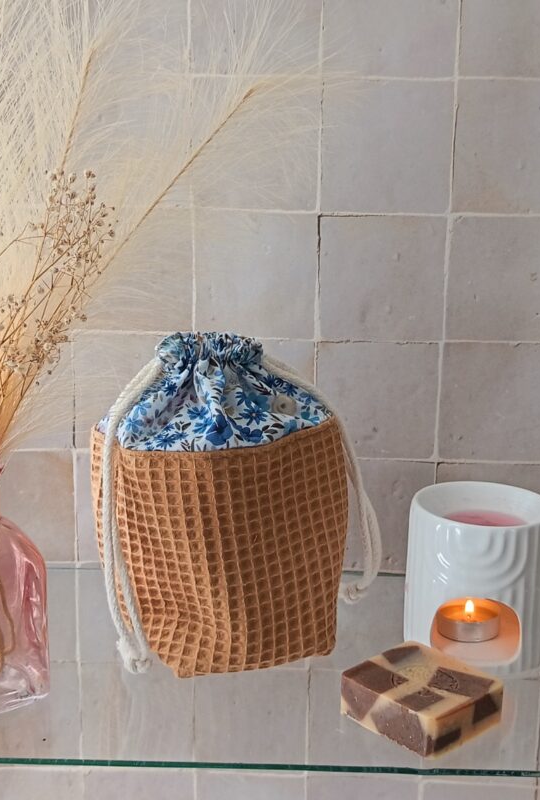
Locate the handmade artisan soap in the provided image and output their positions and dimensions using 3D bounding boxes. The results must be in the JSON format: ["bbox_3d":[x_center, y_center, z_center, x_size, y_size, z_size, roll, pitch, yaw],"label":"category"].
[{"bbox_3d":[0.086,0.168,0.628,0.063,0.023,0.067,-13,20,-42],"label":"handmade artisan soap"}]

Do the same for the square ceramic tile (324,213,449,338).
[{"bbox_3d":[0.090,-0.100,0.893,0.100,0.100,0.010,1,15,3],"label":"square ceramic tile"}]

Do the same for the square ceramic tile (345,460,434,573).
[{"bbox_3d":[0.088,0.097,0.946,0.100,0.100,0.010,1,15,3],"label":"square ceramic tile"}]

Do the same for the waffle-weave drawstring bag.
[{"bbox_3d":[-0.020,0.057,0.713,0.165,0.192,0.105,-5,16,-20],"label":"waffle-weave drawstring bag"}]

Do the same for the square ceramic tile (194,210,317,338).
[{"bbox_3d":[-0.011,-0.102,0.898,0.100,0.100,0.010,1,15,3],"label":"square ceramic tile"}]

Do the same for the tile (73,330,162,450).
[{"bbox_3d":[-0.114,-0.006,0.930,0.100,0.100,0.010,1,15,3],"label":"tile"}]

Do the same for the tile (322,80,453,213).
[{"bbox_3d":[0.092,-0.198,0.867,0.100,0.100,0.010,1,15,3],"label":"tile"}]

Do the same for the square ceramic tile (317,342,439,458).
[{"bbox_3d":[0.089,-0.001,0.919,0.100,0.100,0.010,1,15,3],"label":"square ceramic tile"}]

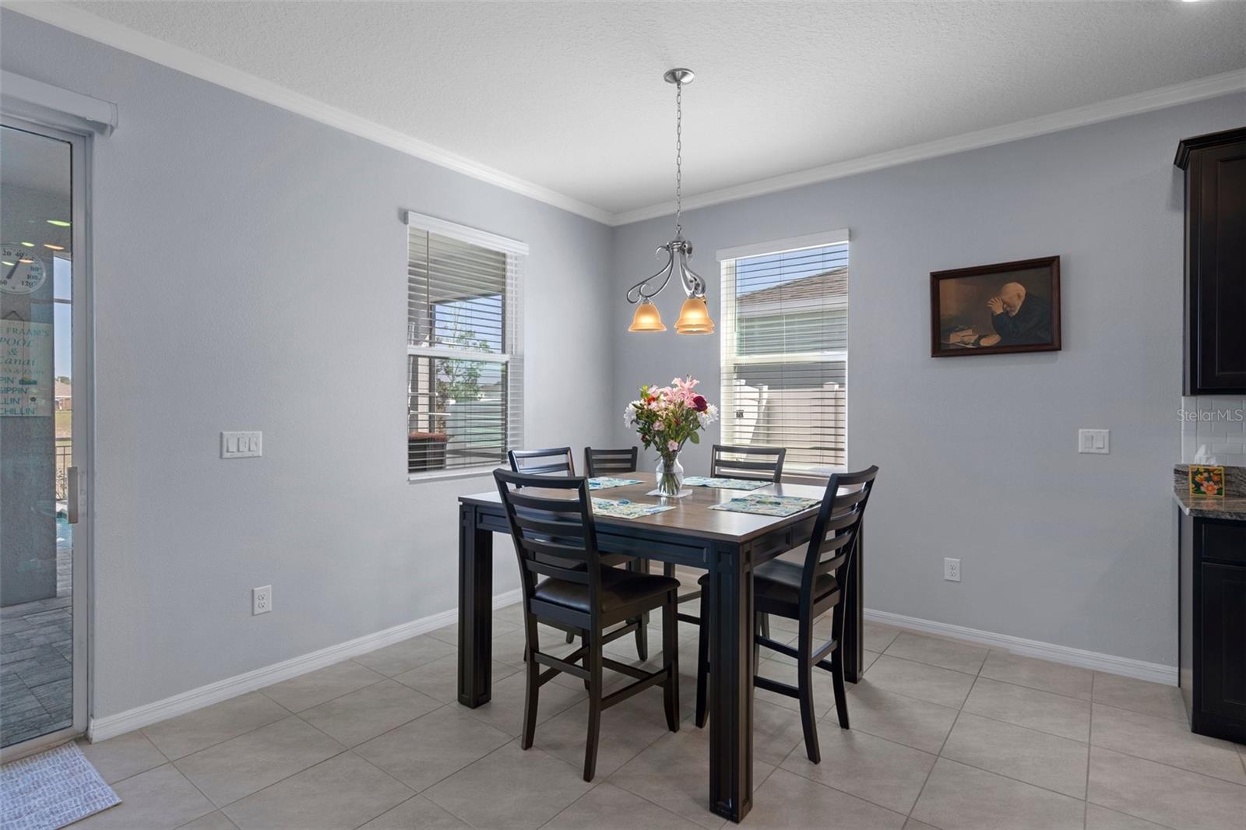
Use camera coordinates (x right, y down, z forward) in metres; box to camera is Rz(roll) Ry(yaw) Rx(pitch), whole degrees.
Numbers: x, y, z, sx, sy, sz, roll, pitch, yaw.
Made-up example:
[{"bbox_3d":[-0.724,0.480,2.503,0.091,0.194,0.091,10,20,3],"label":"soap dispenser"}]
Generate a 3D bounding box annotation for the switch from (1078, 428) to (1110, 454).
[{"bbox_3d":[2.392,0.135,2.986,0.121,0.120,0.010,1,1,36],"label":"switch"}]

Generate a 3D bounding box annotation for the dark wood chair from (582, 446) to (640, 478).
[{"bbox_3d":[-0.081,0.762,4.143,0.430,1.020,0.520,0,1,-6],"label":"dark wood chair"}]

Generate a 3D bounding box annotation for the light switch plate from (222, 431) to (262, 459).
[{"bbox_3d":[-1.754,0.138,2.710,0.010,0.120,0.168,1,1,40],"label":"light switch plate"}]

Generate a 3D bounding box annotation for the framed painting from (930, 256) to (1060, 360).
[{"bbox_3d":[2.026,-0.577,3.225,0.595,0.487,0.030,1,1,36],"label":"framed painting"}]

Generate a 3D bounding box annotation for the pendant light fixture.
[{"bbox_3d":[0.217,-0.957,2.692,0.410,1.175,0.430,0,1,5],"label":"pendant light fixture"}]

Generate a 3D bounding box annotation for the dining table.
[{"bbox_3d":[0.231,0.836,2.824,1.370,0.915,1.360,1,1,36],"label":"dining table"}]

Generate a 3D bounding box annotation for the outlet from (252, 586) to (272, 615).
[{"bbox_3d":[-1.706,0.878,2.781,0.010,0.123,0.081,1,1,40],"label":"outlet"}]

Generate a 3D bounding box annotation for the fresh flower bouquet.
[{"bbox_3d":[0.231,0.099,2.792,0.440,0.560,0.410,0,1,5],"label":"fresh flower bouquet"}]

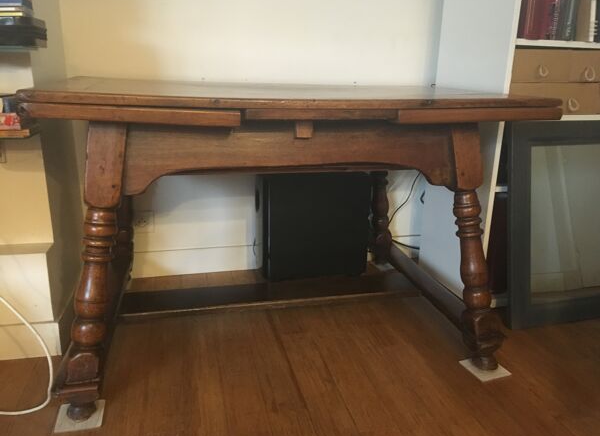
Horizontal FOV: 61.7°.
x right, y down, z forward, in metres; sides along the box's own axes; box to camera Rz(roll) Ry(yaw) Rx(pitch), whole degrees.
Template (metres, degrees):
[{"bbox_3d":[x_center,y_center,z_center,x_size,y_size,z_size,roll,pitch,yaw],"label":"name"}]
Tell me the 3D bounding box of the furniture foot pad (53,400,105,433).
[{"bbox_3d":[-0.521,0.468,1.197,0.102,0.006,0.102,-2,17,-11],"label":"furniture foot pad"}]

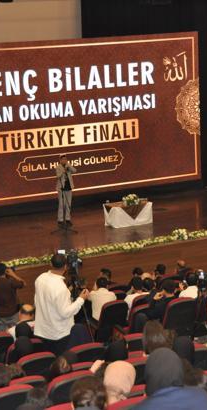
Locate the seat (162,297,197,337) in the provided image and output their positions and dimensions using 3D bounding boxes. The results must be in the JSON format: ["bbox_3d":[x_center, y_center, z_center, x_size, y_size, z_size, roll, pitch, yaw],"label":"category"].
[{"bbox_3d":[0.969,1.724,13.710,0.560,0.980,0.650,-8,11,-25],"label":"seat"}]

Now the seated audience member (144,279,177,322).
[{"bbox_3d":[0.873,1.650,14.195,0.550,1.220,0.820,-9,12,-29],"label":"seated audience member"}]

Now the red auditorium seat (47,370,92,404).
[{"bbox_3d":[-0.364,1.881,8.666,0.560,0.980,0.650,-8,11,-25],"label":"red auditorium seat"}]

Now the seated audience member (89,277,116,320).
[{"bbox_3d":[0.009,1.673,14.374,0.500,1.270,0.800,-7,11,-20],"label":"seated audience member"}]

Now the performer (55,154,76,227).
[{"bbox_3d":[-0.938,-0.367,23.264,0.500,1.690,0.360,-8,11,-25],"label":"performer"}]

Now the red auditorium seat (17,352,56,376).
[{"bbox_3d":[-0.758,1.963,10.236,0.560,0.950,0.620,-8,11,-26],"label":"red auditorium seat"}]

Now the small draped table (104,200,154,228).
[{"bbox_3d":[0.620,0.208,23.090,1.020,0.500,0.500,-7,11,-22],"label":"small draped table"}]

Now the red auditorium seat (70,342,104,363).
[{"bbox_3d":[-0.228,1.931,10.812,0.550,0.960,0.620,-7,11,-23],"label":"red auditorium seat"}]

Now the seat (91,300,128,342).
[{"bbox_3d":[0.086,1.862,14.812,0.550,0.960,0.620,-7,11,-23],"label":"seat"}]

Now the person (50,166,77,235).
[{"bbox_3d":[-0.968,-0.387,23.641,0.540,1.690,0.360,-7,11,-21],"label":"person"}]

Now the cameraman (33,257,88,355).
[{"bbox_3d":[-0.440,1.418,11.306,0.600,1.770,0.500,1,11,17],"label":"cameraman"}]

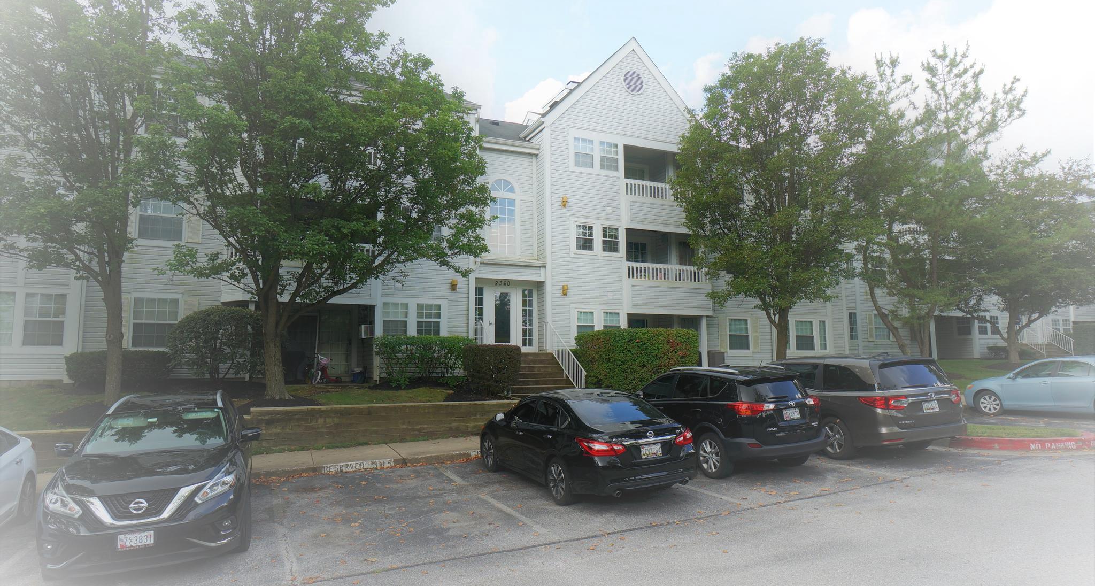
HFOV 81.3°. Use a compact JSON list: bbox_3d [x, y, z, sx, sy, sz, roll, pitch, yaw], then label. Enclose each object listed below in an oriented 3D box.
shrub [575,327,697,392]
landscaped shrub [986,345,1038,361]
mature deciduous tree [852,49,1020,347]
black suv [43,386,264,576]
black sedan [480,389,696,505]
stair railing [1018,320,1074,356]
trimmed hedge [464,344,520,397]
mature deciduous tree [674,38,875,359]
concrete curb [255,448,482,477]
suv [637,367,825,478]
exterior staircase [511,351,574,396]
[{"bbox_3d":[2.465,1.807,17.857,3.200,1.680,1.350,2,-7,-24],"label":"shrub"},{"bbox_3d":[19.269,2.457,26.472,2.100,0.630,0.800,2,-7,-24],"label":"landscaped shrub"},{"bbox_3d":[14.828,-3.430,24.792,5.800,12.300,5.700,2,-7,-24],"label":"mature deciduous tree"},{"bbox_3d":[-4.923,2.255,8.364,1.950,1.700,4.887,-1,-5,-24],"label":"black suv"},{"bbox_3d":[0.336,2.295,10.375,1.850,1.471,4.875,0,-5,-25],"label":"black sedan"},{"bbox_3d":[21.804,2.038,27.923,1.950,1.570,1.150,2,-7,-24],"label":"stair railing"},{"bbox_3d":[-1.409,1.966,16.184,1.300,1.310,1.100,2,-7,-24],"label":"trimmed hedge"},{"bbox_3d":[7.631,-3.130,21.648,6.500,11.500,6.400,2,-7,-24],"label":"mature deciduous tree"},{"bbox_3d":[-3.360,3.306,12.405,4.312,0.140,0.180,-1,-5,-22],"label":"concrete curb"},{"bbox_3d":[2.788,2.169,11.553,1.870,1.690,4.570,-1,-5,-24],"label":"suv"},{"bbox_3d":[-0.185,2.296,17.003,1.860,1.450,2.250,2,-7,-24],"label":"exterior staircase"}]

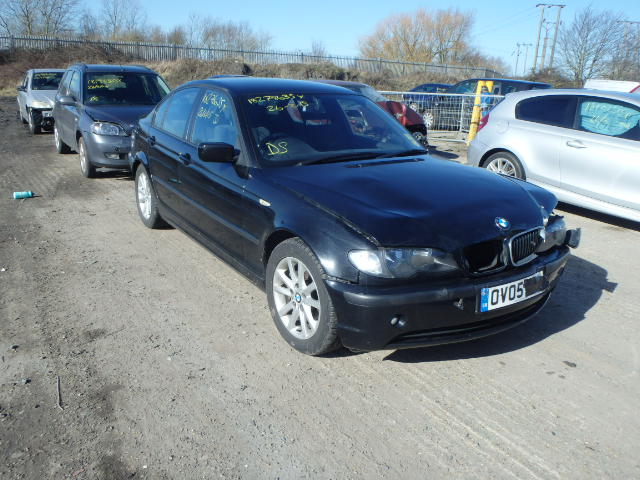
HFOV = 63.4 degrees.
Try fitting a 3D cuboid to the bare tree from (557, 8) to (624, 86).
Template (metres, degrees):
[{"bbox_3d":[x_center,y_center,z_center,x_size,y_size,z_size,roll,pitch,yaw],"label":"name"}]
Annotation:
[{"bbox_3d":[23.467,-16.811,45.030,6.300,7.900,6.000,1,17,0],"label":"bare tree"}]

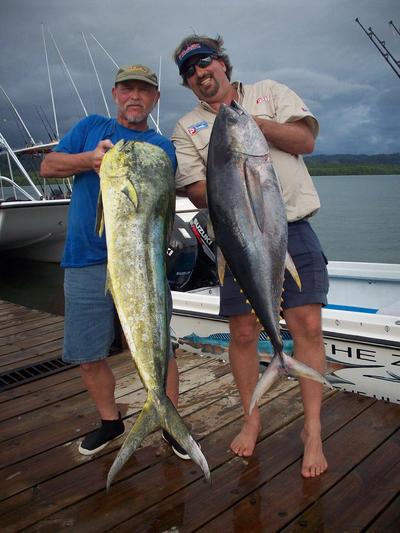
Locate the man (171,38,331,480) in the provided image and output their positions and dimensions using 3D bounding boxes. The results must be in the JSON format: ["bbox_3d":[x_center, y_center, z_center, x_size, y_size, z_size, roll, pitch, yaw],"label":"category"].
[{"bbox_3d":[0.234,-0.052,2.443,0.640,1.810,0.500,1,9,14],"label":"man"}]

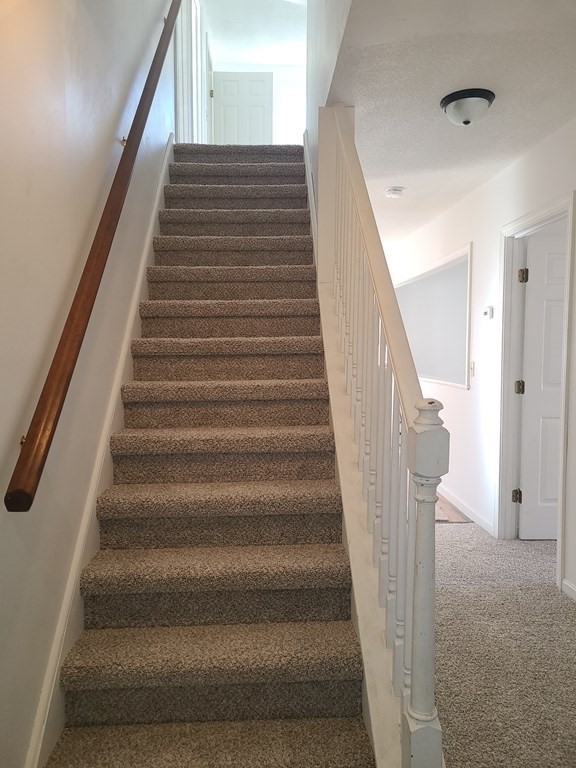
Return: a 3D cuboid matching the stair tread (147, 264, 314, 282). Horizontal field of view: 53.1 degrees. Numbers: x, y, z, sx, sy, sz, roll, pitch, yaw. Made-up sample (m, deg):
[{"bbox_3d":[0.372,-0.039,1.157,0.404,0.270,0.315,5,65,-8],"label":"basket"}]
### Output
[{"bbox_3d":[-0.301,-0.603,3.184,0.898,0.070,0.237,-1,4,-2],"label":"stair tread"}]

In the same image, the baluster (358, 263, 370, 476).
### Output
[{"bbox_3d":[0.286,-0.124,2.175,0.034,0.910,0.034,-1,4,-2],"label":"baluster"}]

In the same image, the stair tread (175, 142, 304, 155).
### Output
[{"bbox_3d":[-0.352,-1.647,4.147,0.898,0.070,0.237,-1,4,-2],"label":"stair tread"}]

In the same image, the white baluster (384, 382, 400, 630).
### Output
[{"bbox_3d":[0.309,0.349,1.740,0.034,0.910,0.034,-1,4,-2],"label":"white baluster"}]

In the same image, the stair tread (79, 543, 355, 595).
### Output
[{"bbox_3d":[-0.249,0.678,2.106,0.935,0.073,0.249,-1,5,-2],"label":"stair tread"}]

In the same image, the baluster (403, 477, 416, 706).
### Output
[{"bbox_3d":[0.346,0.619,1.627,0.034,0.851,0.034,-1,5,-2],"label":"baluster"}]

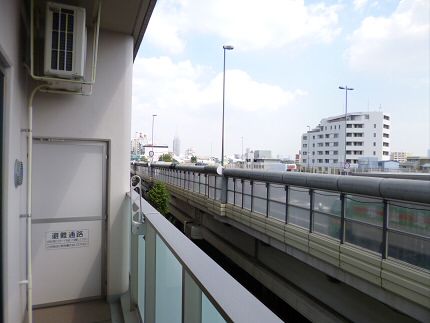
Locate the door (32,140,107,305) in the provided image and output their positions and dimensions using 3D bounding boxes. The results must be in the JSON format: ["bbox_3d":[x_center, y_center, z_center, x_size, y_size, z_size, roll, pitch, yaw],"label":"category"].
[{"bbox_3d":[-1.617,0.669,3.300,0.770,1.780,0.050,1,0,-23],"label":"door"}]

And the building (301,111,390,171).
[{"bbox_3d":[49.373,-5.632,112.000,27.000,22.000,14.000,1,0,36],"label":"building"}]

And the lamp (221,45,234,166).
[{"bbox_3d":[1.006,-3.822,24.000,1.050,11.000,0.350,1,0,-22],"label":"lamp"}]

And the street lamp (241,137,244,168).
[{"bbox_3d":[9.495,-3.004,103.000,1.300,11.500,0.400,1,0,-22],"label":"street lamp"}]

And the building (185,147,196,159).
[{"bbox_3d":[-34.495,-9.152,420.000,16.000,22.000,14.000,1,0,-11],"label":"building"}]

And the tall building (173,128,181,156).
[{"bbox_3d":[-277.489,-122.528,2150.000,48.000,262.000,48.000,1,0,-18],"label":"tall building"}]

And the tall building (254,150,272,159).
[{"bbox_3d":[40.647,-2.095,250.000,14.000,13.500,13.000,1,0,18],"label":"tall building"}]

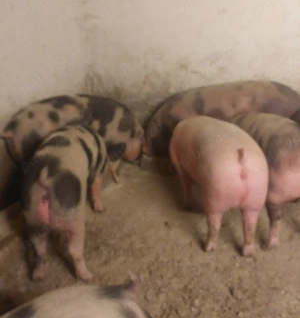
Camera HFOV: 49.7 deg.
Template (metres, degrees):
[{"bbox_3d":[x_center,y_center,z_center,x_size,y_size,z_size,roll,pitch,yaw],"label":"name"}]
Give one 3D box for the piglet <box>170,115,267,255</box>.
[{"bbox_3d":[0.281,0.068,1.860,0.300,0.560,0.930,-4,19,-10],"label":"piglet"}]

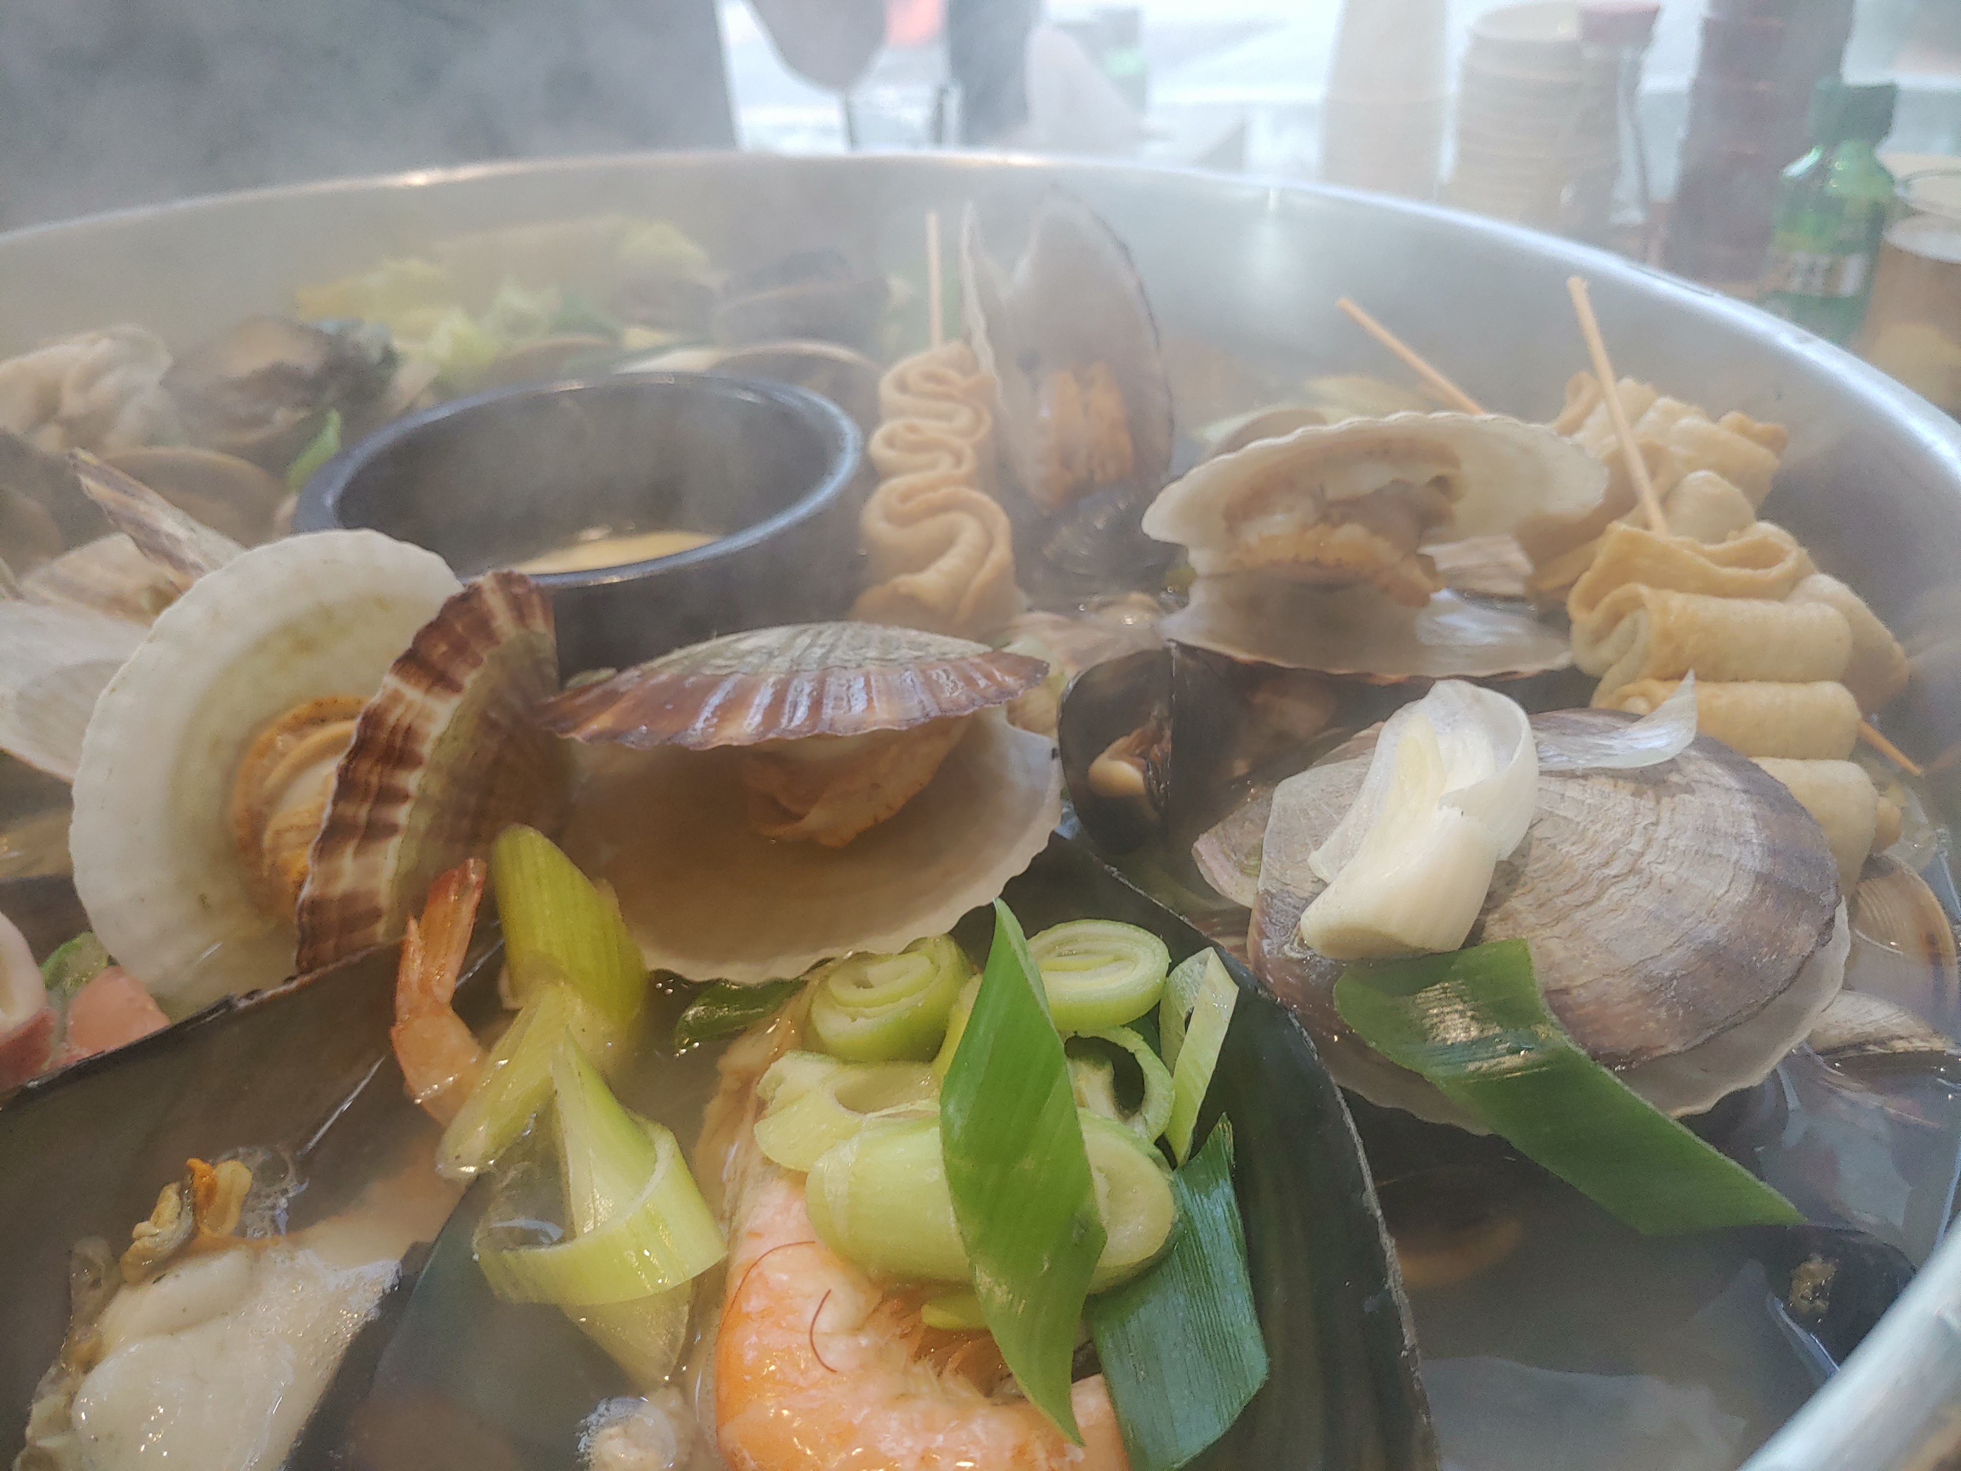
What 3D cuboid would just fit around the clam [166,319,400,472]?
[{"bbox_3d":[-0.217,-0.107,0.456,0.068,0.038,0.055,-8,33,-10],"label":"clam"}]

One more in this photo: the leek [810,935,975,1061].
[{"bbox_3d":[-0.013,0.038,0.216,0.021,0.011,0.021,-22,18,0],"label":"leek"}]

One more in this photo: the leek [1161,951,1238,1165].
[{"bbox_3d":[0.030,0.044,0.202,0.010,0.030,0.011,5,-6,-5],"label":"leek"}]

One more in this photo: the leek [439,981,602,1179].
[{"bbox_3d":[-0.070,0.052,0.223,0.013,0.010,0.029,23,74,34],"label":"leek"}]

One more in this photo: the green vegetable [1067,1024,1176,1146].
[{"bbox_3d":[0.019,0.047,0.198,0.016,0.008,0.017,-3,55,2],"label":"green vegetable"}]

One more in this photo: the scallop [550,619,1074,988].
[{"bbox_3d":[-0.030,0.007,0.259,0.088,0.053,0.082,4,26,13],"label":"scallop"}]

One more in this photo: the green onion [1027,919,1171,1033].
[{"bbox_3d":[0.017,0.036,0.217,0.021,0.006,0.021,-2,21,0],"label":"green onion"}]

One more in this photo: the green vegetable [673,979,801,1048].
[{"bbox_3d":[-0.039,0.044,0.238,0.022,0.005,0.011,-21,37,-28],"label":"green vegetable"}]

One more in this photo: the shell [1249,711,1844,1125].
[{"bbox_3d":[0.087,0.024,0.234,0.094,0.036,0.090,-27,43,-30],"label":"shell"}]

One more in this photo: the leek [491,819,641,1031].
[{"bbox_3d":[-0.065,0.031,0.234,0.020,0.031,0.018,-7,-2,3],"label":"leek"}]

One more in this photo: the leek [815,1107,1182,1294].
[{"bbox_3d":[0.001,0.058,0.184,0.043,0.021,0.021,-8,27,29],"label":"leek"}]

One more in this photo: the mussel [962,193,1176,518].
[{"bbox_3d":[0.021,-0.089,0.345,0.045,0.072,0.030,5,33,11],"label":"mussel"}]

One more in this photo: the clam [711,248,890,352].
[{"bbox_3d":[-0.055,-0.133,0.450,0.053,0.032,0.040,-2,32,0],"label":"clam"}]

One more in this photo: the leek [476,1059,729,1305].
[{"bbox_3d":[-0.053,0.061,0.206,0.035,0.024,0.034,-7,33,-7],"label":"leek"}]

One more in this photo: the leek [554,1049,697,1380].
[{"bbox_3d":[-0.048,0.063,0.195,0.015,0.041,0.012,-12,-8,-16],"label":"leek"}]

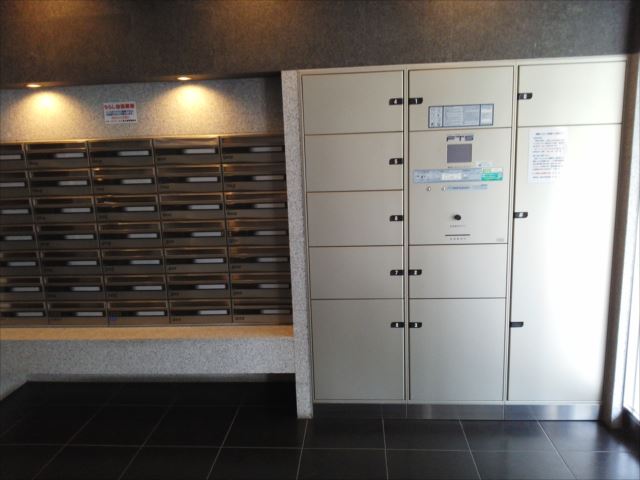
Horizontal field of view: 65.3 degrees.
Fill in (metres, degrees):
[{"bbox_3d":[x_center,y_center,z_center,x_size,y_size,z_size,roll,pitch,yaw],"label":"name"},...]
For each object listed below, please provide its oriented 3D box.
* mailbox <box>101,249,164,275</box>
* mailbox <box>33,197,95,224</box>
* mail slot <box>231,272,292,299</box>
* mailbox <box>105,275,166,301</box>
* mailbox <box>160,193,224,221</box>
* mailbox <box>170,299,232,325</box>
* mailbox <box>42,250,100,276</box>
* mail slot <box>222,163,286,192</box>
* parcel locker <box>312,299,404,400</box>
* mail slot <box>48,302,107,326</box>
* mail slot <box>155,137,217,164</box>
[{"bbox_3d":[-1.034,0.100,2.942,0.363,0.150,0.280,-1,11,4],"label":"mailbox"},{"bbox_3d":[-1.406,-0.186,2.915,0.363,0.150,0.280,-1,11,4],"label":"mailbox"},{"bbox_3d":[-0.316,0.244,2.928,0.361,0.149,0.250,-1,11,4],"label":"mail slot"},{"bbox_3d":[-1.043,0.247,2.952,0.364,0.148,0.250,-1,10,4],"label":"mailbox"},{"bbox_3d":[-0.697,-0.197,2.872,0.362,0.144,0.250,-1,11,4],"label":"mailbox"},{"bbox_3d":[-0.661,0.386,2.969,0.363,0.150,0.280,-1,11,4],"label":"mailbox"},{"bbox_3d":[-1.419,0.115,2.983,0.360,0.147,0.250,-1,11,4],"label":"mailbox"},{"bbox_3d":[-0.326,-0.357,2.803,0.363,0.150,0.280,-1,11,4],"label":"mail slot"},{"bbox_3d":[0.202,0.571,2.607,0.476,0.550,0.040,-1,11,5],"label":"parcel locker"},{"bbox_3d":[-1.378,0.408,2.954,0.357,0.146,0.220,-1,11,5],"label":"mail slot"},{"bbox_3d":[-0.693,-0.496,2.804,0.363,0.150,0.280,-1,11,4],"label":"mail slot"}]

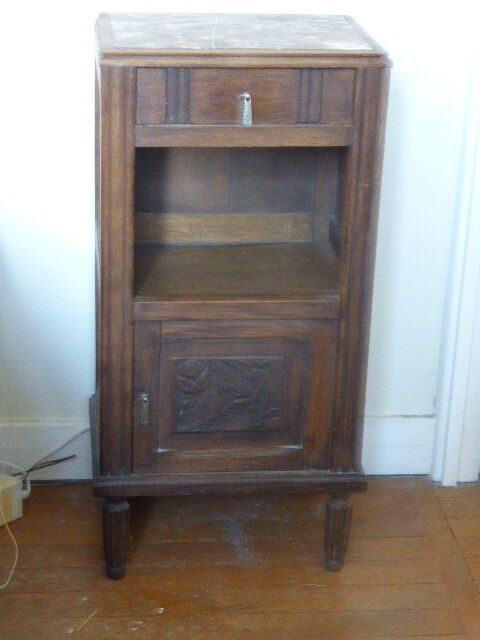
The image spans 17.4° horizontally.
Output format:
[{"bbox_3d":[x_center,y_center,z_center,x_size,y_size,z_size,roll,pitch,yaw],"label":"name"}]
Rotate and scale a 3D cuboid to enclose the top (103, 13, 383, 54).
[{"bbox_3d":[-0.005,-0.408,2.293,0.392,0.020,0.282,0,22,-6],"label":"top"}]

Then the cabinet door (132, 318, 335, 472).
[{"bbox_3d":[-0.009,0.111,2.362,0.304,0.250,0.022,0,22,-6],"label":"cabinet door"}]

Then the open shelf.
[{"bbox_3d":[-0.016,-0.066,2.419,0.312,0.020,0.260,0,22,-6],"label":"open shelf"}]

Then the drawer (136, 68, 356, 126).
[{"bbox_3d":[-0.004,-0.354,2.292,0.304,0.080,0.240,0,22,-6],"label":"drawer"}]

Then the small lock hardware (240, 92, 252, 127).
[{"bbox_3d":[0.010,-0.292,2.178,0.017,0.049,0.020,0,22,-6],"label":"small lock hardware"}]

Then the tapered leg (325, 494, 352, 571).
[{"bbox_3d":[0.155,0.338,2.483,0.042,0.143,0.042,0,22,-6],"label":"tapered leg"}]

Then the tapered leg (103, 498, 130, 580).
[{"bbox_3d":[-0.192,0.341,2.445,0.042,0.143,0.042,0,22,-6],"label":"tapered leg"}]

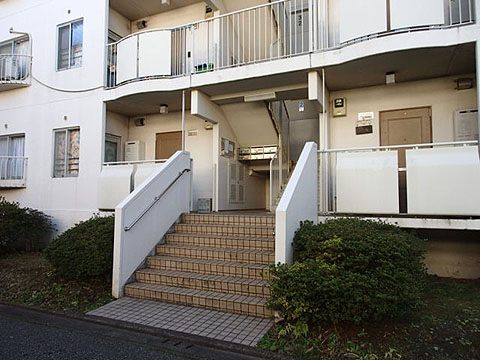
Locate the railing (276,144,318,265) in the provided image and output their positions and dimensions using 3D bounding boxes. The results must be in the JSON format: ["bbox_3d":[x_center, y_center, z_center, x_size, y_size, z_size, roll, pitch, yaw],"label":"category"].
[{"bbox_3d":[0.885,0.553,5.079,0.131,2.415,1.848,-2,-3,25],"label":"railing"}]

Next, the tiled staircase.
[{"bbox_3d":[-0.315,1.194,5.564,2.431,1.190,1.659,-2,-3,25],"label":"tiled staircase"}]

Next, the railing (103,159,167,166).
[{"bbox_3d":[-2.238,-0.397,7.462,1.911,0.063,0.063,-2,-3,25],"label":"railing"}]

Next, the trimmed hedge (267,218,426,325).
[{"bbox_3d":[1.361,1.107,4.343,1.680,1.228,1.365,-2,-3,25],"label":"trimmed hedge"}]

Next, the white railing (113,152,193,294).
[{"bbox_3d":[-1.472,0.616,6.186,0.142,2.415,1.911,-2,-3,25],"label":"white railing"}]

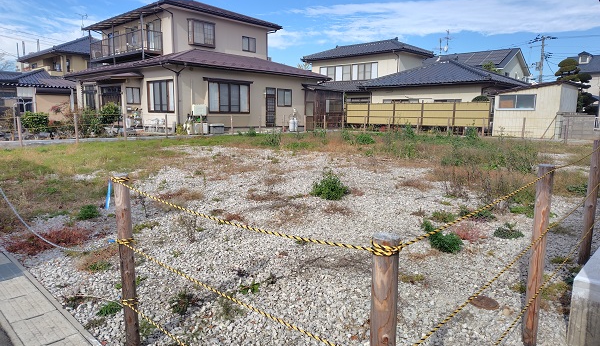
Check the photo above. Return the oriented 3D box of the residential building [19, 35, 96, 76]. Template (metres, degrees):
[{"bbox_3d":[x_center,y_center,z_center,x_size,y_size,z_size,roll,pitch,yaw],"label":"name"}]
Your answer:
[{"bbox_3d":[-19.431,-8.786,37.879,9.398,8.197,9.000,8,12,42],"label":"residential building"}]

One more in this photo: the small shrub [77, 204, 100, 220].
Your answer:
[{"bbox_3d":[-2.710,0.491,5.093,0.290,0.170,0.270,-5,10,-28],"label":"small shrub"}]

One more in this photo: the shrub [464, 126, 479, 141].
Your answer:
[{"bbox_3d":[8.187,-1.886,18.976,0.668,0.648,0.594,4,9,23],"label":"shrub"}]

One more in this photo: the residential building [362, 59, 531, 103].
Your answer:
[{"bbox_3d":[9.820,-5.716,29.074,9.600,4.800,7.200,7,11,40],"label":"residential building"}]

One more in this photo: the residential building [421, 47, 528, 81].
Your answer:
[{"bbox_3d":[18.817,-9.628,45.489,10.600,7.800,10.200,7,11,40],"label":"residential building"}]

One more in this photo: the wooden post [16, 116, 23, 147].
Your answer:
[{"bbox_3d":[-8.682,-1.281,12.361,0.090,0.930,0.090,-6,10,-35],"label":"wooden post"}]

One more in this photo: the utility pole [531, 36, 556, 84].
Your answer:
[{"bbox_3d":[26.945,-10.338,44.932,1.500,10.027,2.600,-8,12,-44],"label":"utility pole"}]

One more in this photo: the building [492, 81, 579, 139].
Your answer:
[{"bbox_3d":[13.013,-3.446,22.031,3.276,2.895,3.897,9,12,44],"label":"building"}]

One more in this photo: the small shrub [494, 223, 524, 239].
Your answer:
[{"bbox_3d":[2.516,0.671,4.785,0.379,0.155,0.315,5,10,28],"label":"small shrub"}]

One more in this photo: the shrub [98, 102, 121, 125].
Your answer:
[{"bbox_3d":[-8.505,-2.656,17.800,1.000,1.000,0.950,-4,9,-25],"label":"shrub"}]

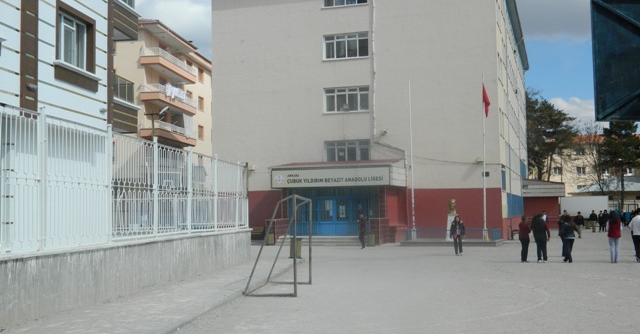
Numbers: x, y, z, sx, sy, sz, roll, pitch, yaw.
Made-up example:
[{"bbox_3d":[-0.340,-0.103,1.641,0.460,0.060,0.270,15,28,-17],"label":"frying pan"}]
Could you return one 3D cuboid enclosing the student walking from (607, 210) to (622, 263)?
[{"bbox_3d":[9.386,2.251,24.200,0.500,1.650,0.320,-1,-3,6],"label":"student walking"}]

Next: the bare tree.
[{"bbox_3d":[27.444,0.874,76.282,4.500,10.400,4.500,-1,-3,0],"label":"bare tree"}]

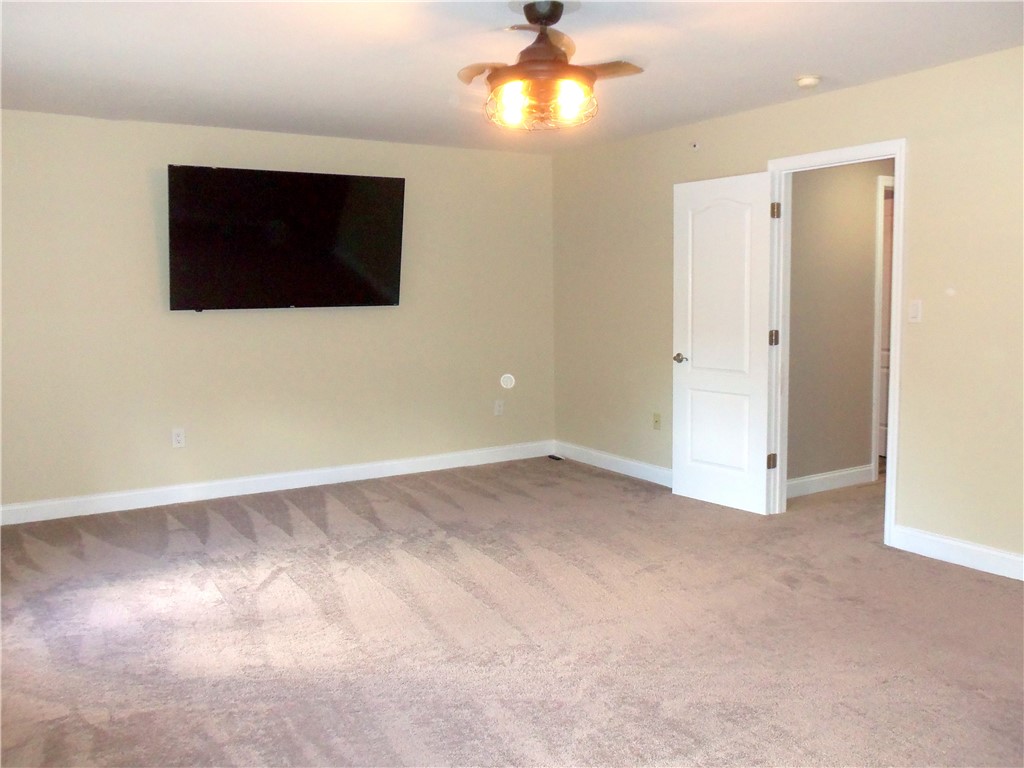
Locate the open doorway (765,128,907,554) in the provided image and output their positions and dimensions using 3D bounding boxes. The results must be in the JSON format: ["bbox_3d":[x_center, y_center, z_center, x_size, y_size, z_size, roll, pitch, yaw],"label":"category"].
[{"bbox_3d":[1.820,-0.230,4.682,0.145,2.116,0.885,-4,7,-32],"label":"open doorway"}]

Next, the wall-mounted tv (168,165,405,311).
[{"bbox_3d":[-1.481,-0.963,5.595,1.575,0.905,0.070,-4,17,-32],"label":"wall-mounted tv"}]

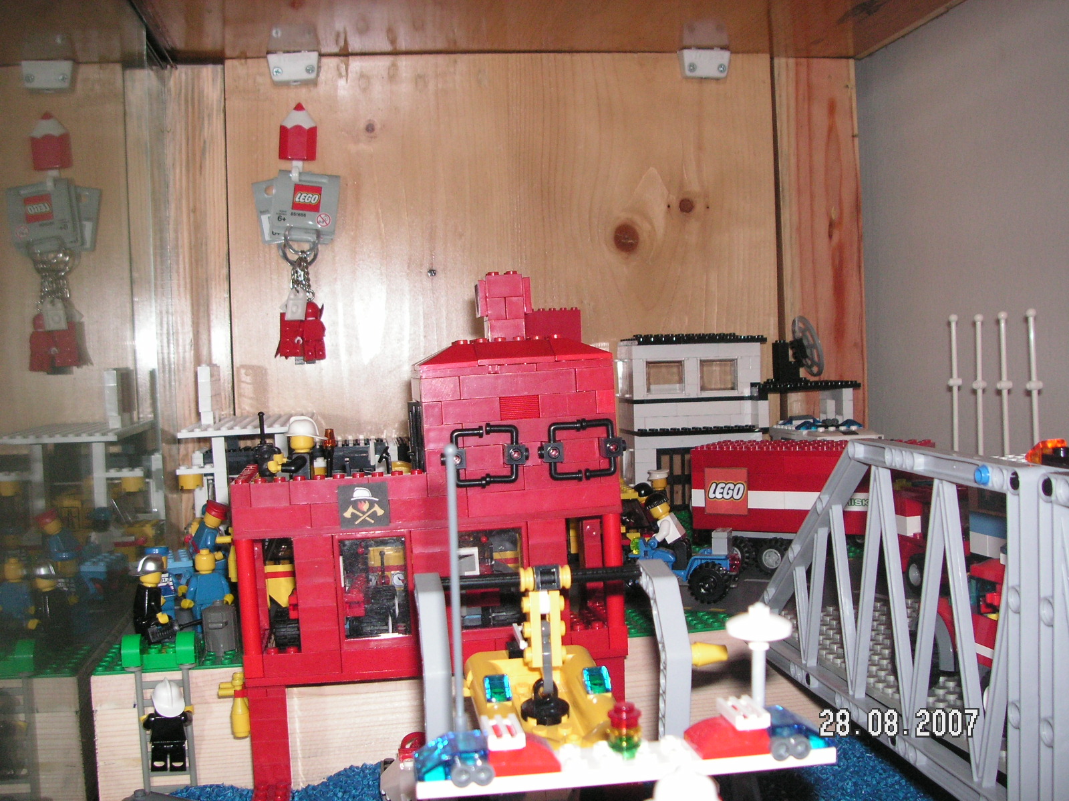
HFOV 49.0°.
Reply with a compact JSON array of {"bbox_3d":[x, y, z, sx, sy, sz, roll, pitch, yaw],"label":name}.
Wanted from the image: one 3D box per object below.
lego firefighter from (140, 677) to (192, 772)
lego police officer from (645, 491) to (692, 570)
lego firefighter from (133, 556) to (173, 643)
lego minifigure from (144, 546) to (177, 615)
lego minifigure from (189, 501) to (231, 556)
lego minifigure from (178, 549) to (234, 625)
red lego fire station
[{"bbox_3d":[-0.163,0.144,0.520,0.023,0.041,0.016,-4,3,-8],"label":"lego firefighter"},{"bbox_3d":[0.072,0.070,0.632,0.021,0.040,0.022,-2,3,22],"label":"lego police officer"},{"bbox_3d":[-0.181,0.094,0.557,0.016,0.041,0.021,-5,3,-38],"label":"lego firefighter"},{"bbox_3d":[-0.190,0.094,0.592,0.024,0.041,0.014,-4,3,-12],"label":"lego minifigure"},{"bbox_3d":[-0.182,0.075,0.655,0.022,0.039,0.022,-6,4,-43],"label":"lego minifigure"},{"bbox_3d":[-0.163,0.093,0.583,0.025,0.040,0.014,-3,3,-3],"label":"lego minifigure"},{"bbox_3d":[-0.047,0.051,0.511,0.160,0.206,0.080,-4,3,-8],"label":"red lego fire station"}]

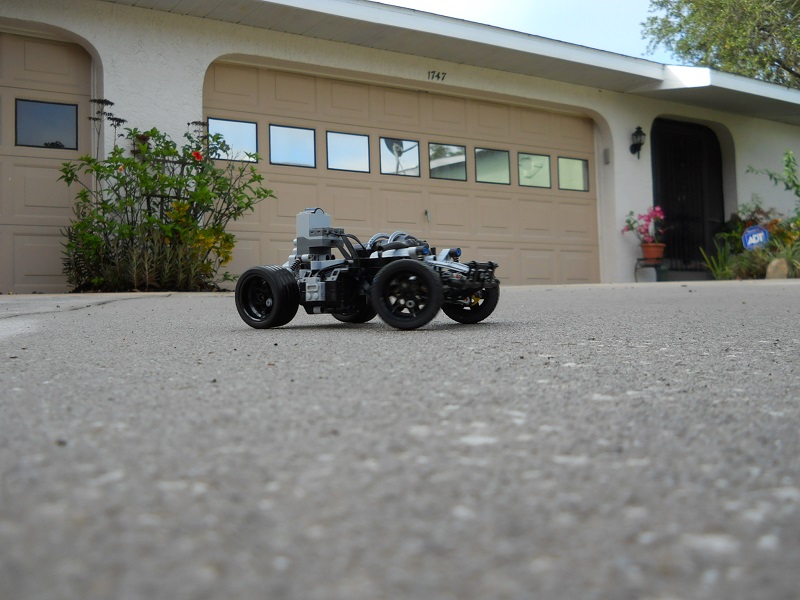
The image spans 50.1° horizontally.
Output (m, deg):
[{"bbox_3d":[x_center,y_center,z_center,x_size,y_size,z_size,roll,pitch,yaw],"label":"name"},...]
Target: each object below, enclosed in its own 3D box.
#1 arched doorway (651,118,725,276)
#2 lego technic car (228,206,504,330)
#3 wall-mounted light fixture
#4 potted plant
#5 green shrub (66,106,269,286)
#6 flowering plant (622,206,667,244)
[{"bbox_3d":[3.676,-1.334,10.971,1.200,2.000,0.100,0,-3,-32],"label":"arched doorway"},{"bbox_3d":[-0.018,-0.032,0.776,0.222,0.113,0.150,-1,1,37],"label":"lego technic car"},{"bbox_3d":[2.759,-1.822,9.892,0.155,0.375,0.190,0,-3,-32],"label":"wall-mounted light fixture"},{"bbox_3d":[2.761,-0.740,9.656,0.470,0.640,0.420,0,-3,-32],"label":"potted plant"},{"bbox_3d":[-1.806,-0.785,6.612,1.500,1.410,0.900,0,-3,-32],"label":"green shrub"},{"bbox_3d":[2.763,-0.842,9.665,0.470,0.440,0.420,0,-3,-32],"label":"flowering plant"}]

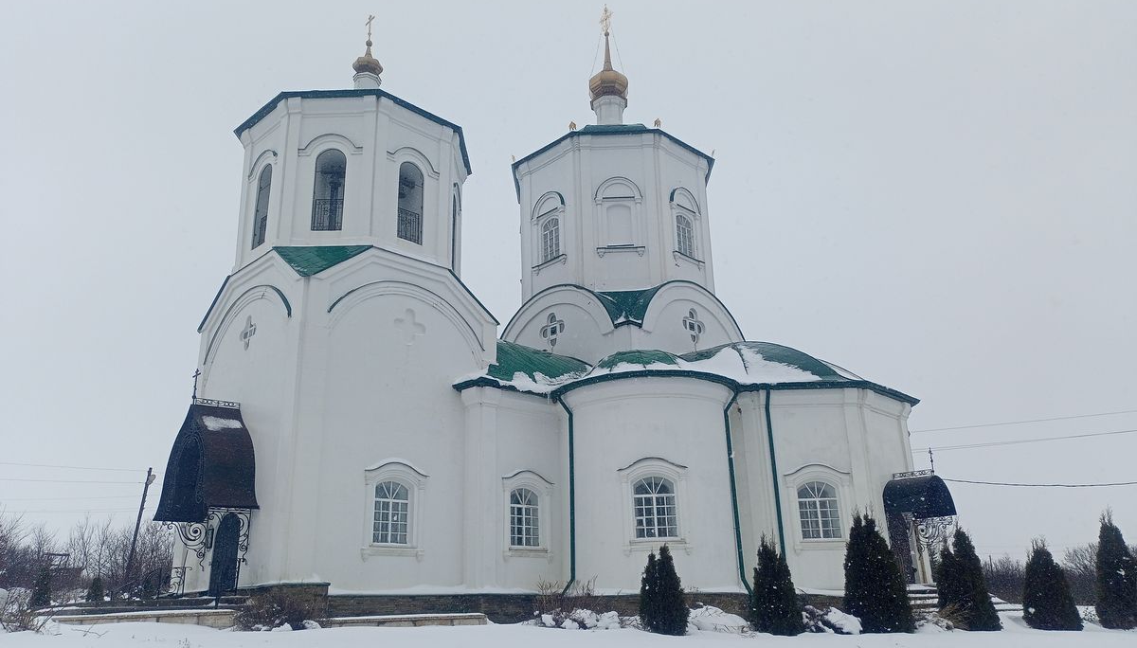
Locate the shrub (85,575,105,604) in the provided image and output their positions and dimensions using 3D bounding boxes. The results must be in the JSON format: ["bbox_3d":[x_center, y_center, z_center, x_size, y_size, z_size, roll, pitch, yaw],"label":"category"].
[{"bbox_3d":[-14.922,8.380,28.996,0.563,0.924,0.563,-1,-20,0],"label":"shrub"}]

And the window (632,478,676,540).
[{"bbox_3d":[2.442,5.183,26.093,1.151,1.748,0.200,-2,-21,0],"label":"window"}]

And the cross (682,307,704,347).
[{"bbox_3d":[5.157,0.137,38.063,1.424,1.751,0.200,18,-28,-42],"label":"cross"}]

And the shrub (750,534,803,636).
[{"bbox_3d":[4.843,6.141,21.714,1.215,2.290,1.215,-2,-21,0],"label":"shrub"}]

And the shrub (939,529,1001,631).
[{"bbox_3d":[10.209,6.604,23.787,1.420,2.561,1.420,-2,-21,0],"label":"shrub"}]

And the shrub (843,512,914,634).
[{"bbox_3d":[8.092,6.486,23.982,1.715,3.059,1.715,-1,-20,0],"label":"shrub"}]

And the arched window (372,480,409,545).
[{"bbox_3d":[-4.945,5.225,25.706,1.193,1.746,0.200,18,-28,-42],"label":"arched window"}]

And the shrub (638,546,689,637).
[{"bbox_3d":[2.107,5.989,20.782,1.101,1.982,1.101,-2,-21,0],"label":"shrub"}]

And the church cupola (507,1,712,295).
[{"bbox_3d":[2.085,-8.071,44.365,9.227,17.752,9.227,-1,-20,0],"label":"church cupola"}]

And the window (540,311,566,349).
[{"bbox_3d":[-0.647,0.255,38.054,0.200,1.667,1.469,18,-28,-42],"label":"window"}]

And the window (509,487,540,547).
[{"bbox_3d":[-1.319,5.774,27.555,1.277,1.757,0.200,18,-28,-42],"label":"window"}]

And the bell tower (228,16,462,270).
[{"bbox_3d":[-7.598,-6.368,33.374,7.800,11.735,7.800,-1,-20,0],"label":"bell tower"}]

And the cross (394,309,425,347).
[{"bbox_3d":[-4.795,0.124,27.823,1.111,1.224,0.120,18,-28,-42],"label":"cross"}]

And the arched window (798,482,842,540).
[{"bbox_3d":[7.804,5.827,28.637,1.279,1.812,0.200,-1,-20,0],"label":"arched window"}]

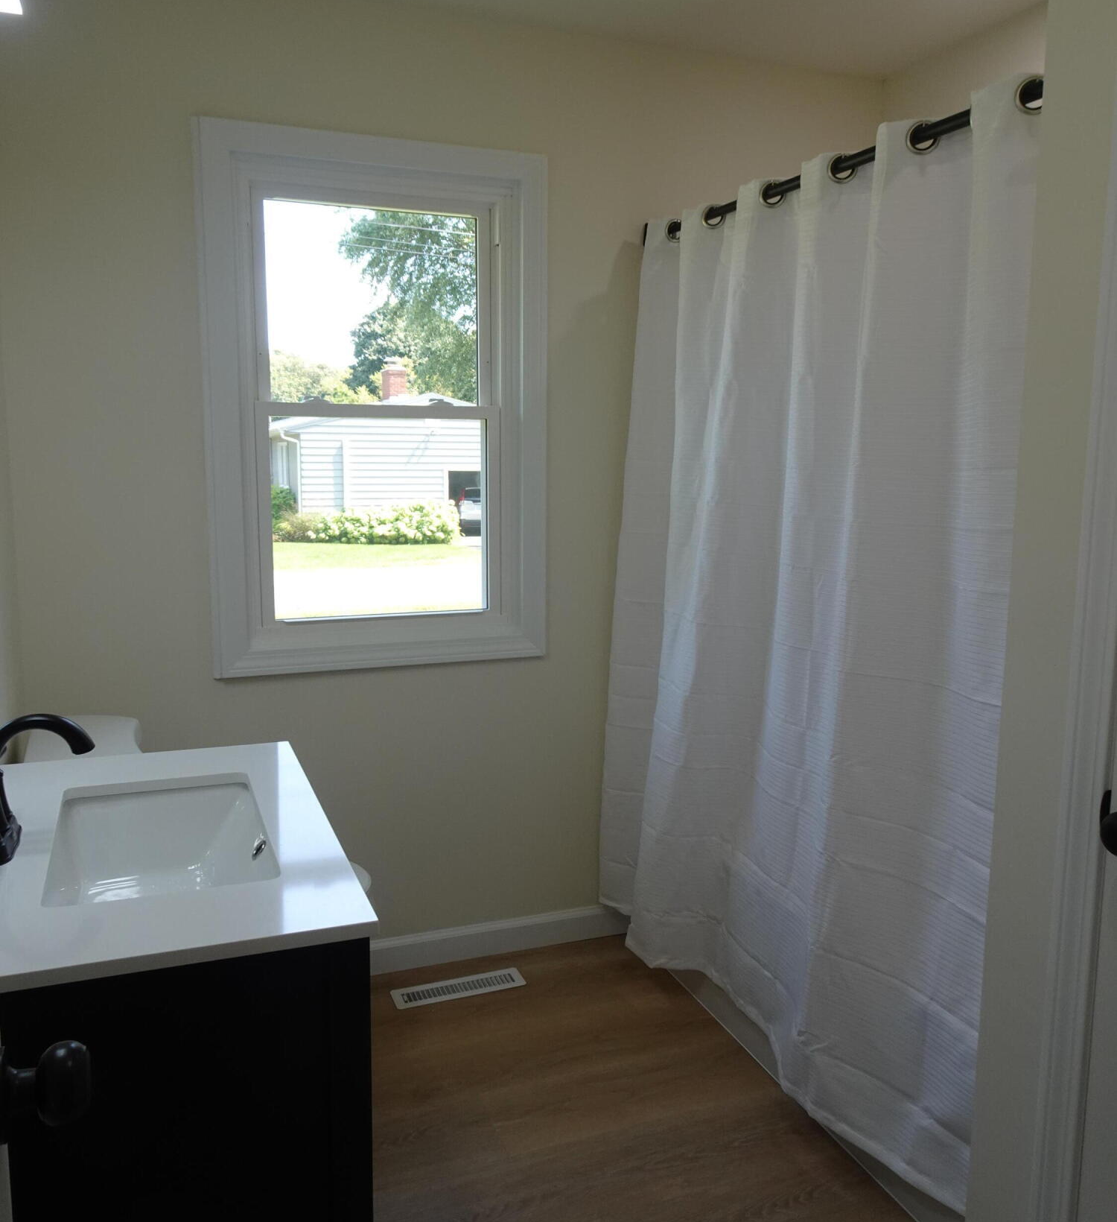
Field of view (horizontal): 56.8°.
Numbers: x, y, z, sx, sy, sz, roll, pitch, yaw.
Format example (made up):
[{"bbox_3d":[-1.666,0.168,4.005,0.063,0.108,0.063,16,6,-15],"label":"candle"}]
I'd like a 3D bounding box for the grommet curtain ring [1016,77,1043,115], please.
[{"bbox_3d":[0.699,-0.756,1.514,0.058,0.058,0.012,2,8,14],"label":"grommet curtain ring"}]

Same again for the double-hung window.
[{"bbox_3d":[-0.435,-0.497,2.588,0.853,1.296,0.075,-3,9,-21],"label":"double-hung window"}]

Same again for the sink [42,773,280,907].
[{"bbox_3d":[-0.543,0.370,1.423,0.278,0.150,0.463,-3,9,-21],"label":"sink"}]

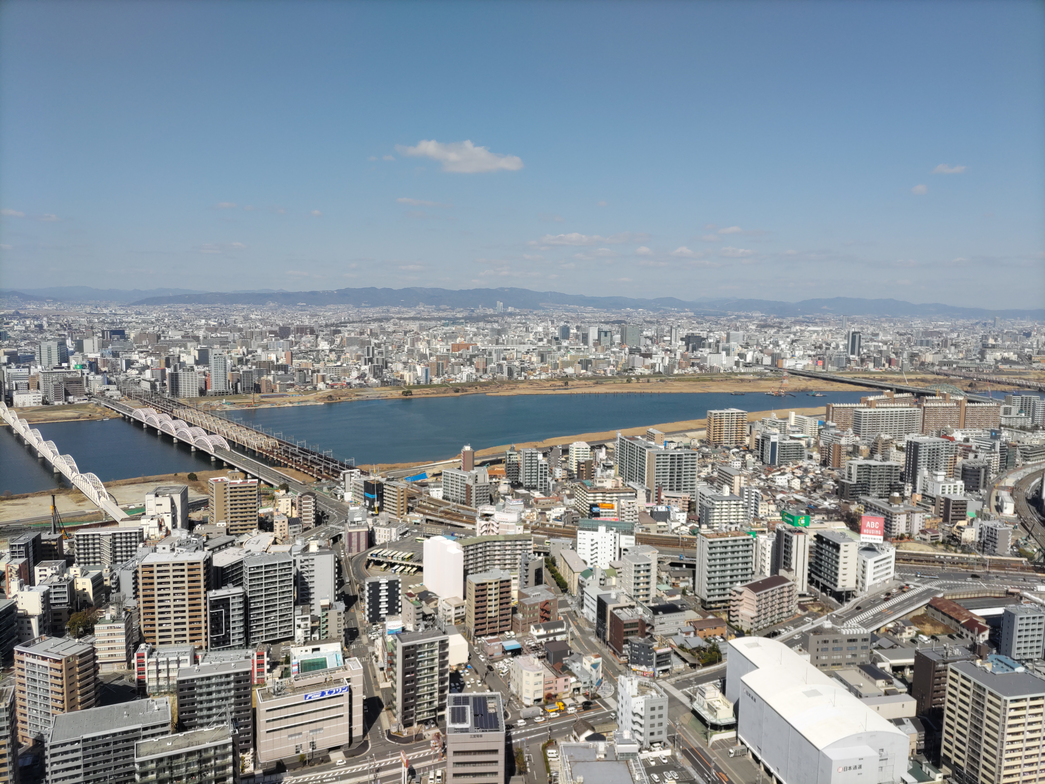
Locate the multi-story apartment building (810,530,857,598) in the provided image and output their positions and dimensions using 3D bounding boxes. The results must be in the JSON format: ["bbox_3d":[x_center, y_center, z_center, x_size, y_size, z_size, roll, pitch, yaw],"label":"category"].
[{"bbox_3d":[183.480,101.650,462.110,10.350,34.500,25.170,-1,6,-13],"label":"multi-story apartment building"}]

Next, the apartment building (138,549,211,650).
[{"bbox_3d":[-165.340,100.990,376.180,28.580,44.920,14.510,0,6,-11],"label":"apartment building"}]

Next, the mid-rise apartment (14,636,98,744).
[{"bbox_3d":[-178.140,115.630,300.630,25.900,37.400,13.600,3,7,21],"label":"mid-rise apartment"}]

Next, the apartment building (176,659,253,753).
[{"bbox_3d":[-112.420,117.440,288.700,25.110,32.700,9.220,-1,7,-19],"label":"apartment building"}]

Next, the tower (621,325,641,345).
[{"bbox_3d":[445.820,-229.270,3247.630,59.730,94.000,52.750,-1,7,-16],"label":"tower"}]

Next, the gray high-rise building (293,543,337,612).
[{"bbox_3d":[-101.690,99.590,389.270,18.170,40.720,7.380,0,6,-6],"label":"gray high-rise building"}]

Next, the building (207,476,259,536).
[{"bbox_3d":[-206.550,80.990,561.930,31.610,36.080,24.850,-2,7,-23],"label":"building"}]

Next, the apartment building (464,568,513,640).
[{"bbox_3d":[-17.520,110.410,407.260,20.600,30.500,12.000,-2,7,-24],"label":"apartment building"}]

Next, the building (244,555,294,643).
[{"bbox_3d":[-122.460,100.550,380.000,20.210,40.180,12.720,-2,7,-28],"label":"building"}]

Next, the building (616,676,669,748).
[{"bbox_3d":[45.860,120.680,298.180,14.710,23.850,11.950,-1,7,-15],"label":"building"}]

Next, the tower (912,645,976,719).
[{"bbox_3d":[175.030,120.360,324.460,21.730,27.000,10.350,0,6,-12],"label":"tower"}]

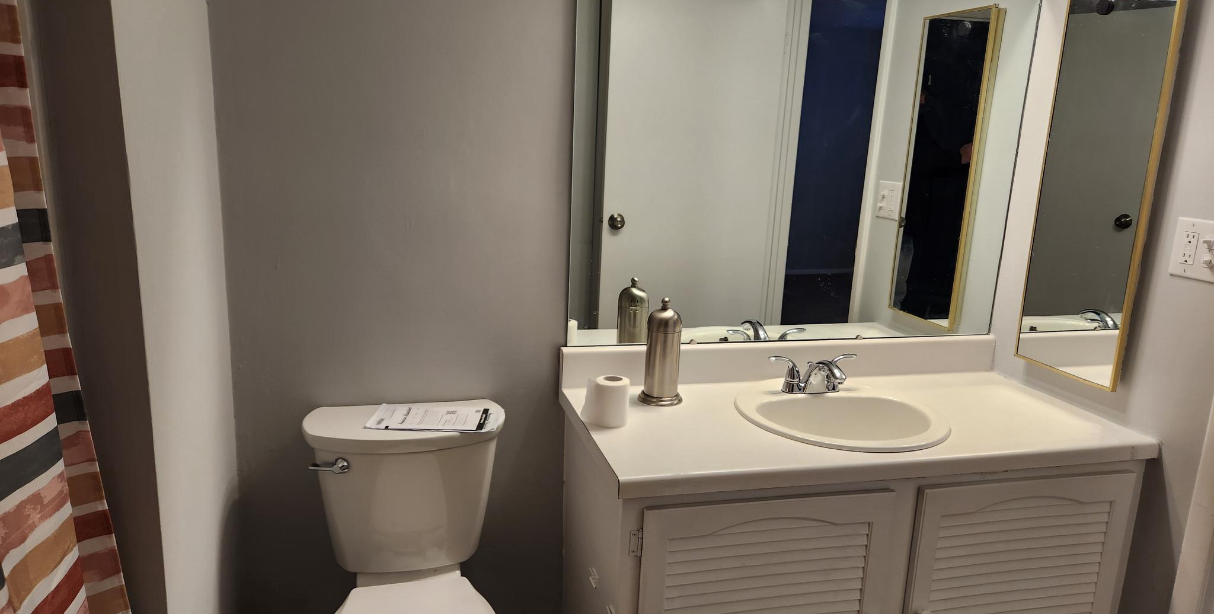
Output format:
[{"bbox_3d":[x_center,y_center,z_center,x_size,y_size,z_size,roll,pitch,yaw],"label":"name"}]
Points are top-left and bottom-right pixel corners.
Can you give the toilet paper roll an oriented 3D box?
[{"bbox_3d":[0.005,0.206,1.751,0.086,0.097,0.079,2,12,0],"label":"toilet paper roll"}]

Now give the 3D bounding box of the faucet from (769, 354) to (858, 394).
[{"bbox_3d":[0.526,0.172,1.950,0.241,0.098,0.174,-1,13,-14],"label":"faucet"}]

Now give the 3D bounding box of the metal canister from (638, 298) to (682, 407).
[{"bbox_3d":[0.133,0.101,1.901,0.106,0.248,0.106,2,12,0],"label":"metal canister"}]

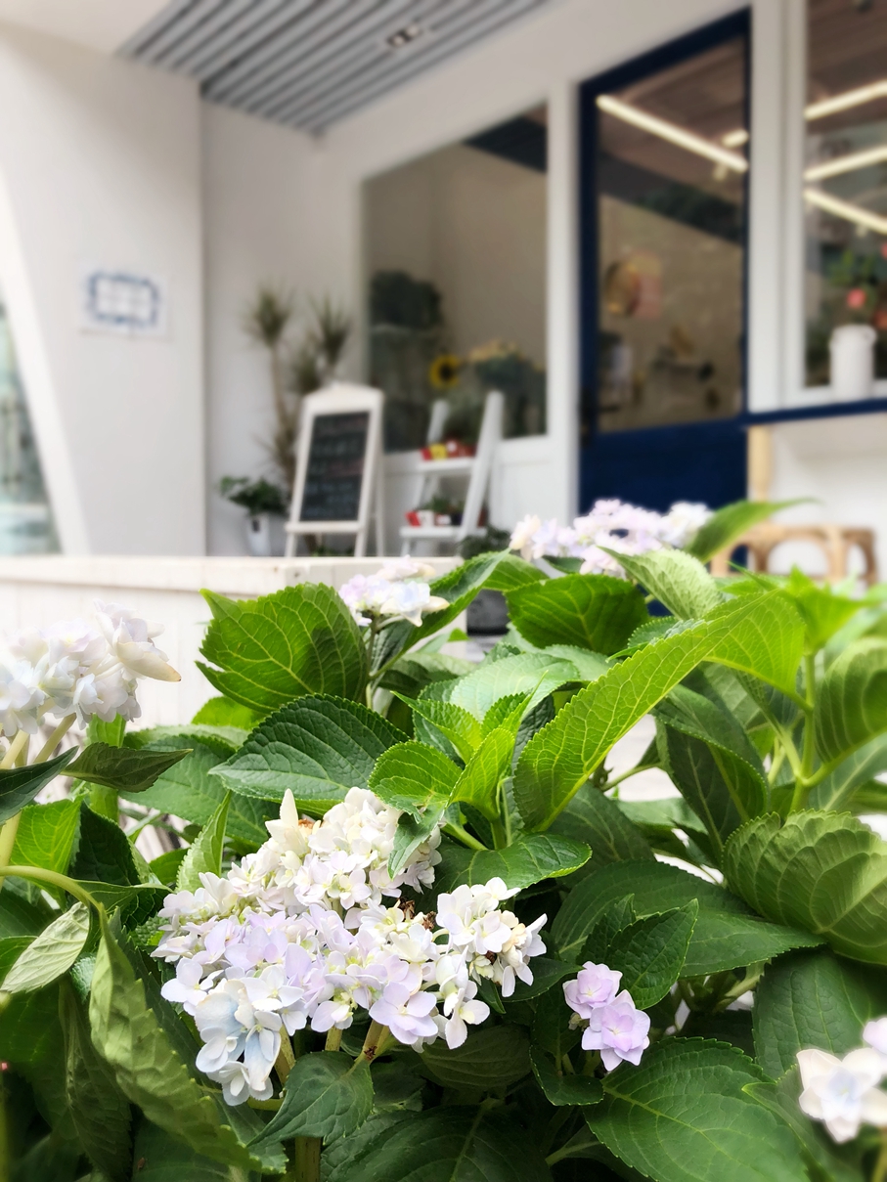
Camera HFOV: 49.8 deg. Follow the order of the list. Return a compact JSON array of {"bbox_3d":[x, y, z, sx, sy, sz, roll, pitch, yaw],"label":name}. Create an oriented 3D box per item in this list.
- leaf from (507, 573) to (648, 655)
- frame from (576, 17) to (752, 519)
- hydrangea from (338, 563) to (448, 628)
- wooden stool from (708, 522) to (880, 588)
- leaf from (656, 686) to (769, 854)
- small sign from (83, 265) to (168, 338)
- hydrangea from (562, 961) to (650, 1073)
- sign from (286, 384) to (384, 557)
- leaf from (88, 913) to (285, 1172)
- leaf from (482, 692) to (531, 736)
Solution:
[{"bbox_3d":[0.100,0.017,0.710,0.106,0.062,0.065,0,3,0],"label":"leaf"},{"bbox_3d":[0.864,-0.942,3.862,0.100,2.423,0.798,-3,5,-44],"label":"frame"},{"bbox_3d":[-0.037,0.004,0.720,0.084,0.050,0.070,0,3,0],"label":"hydrangea"},{"bbox_3d":[1.011,0.052,2.751,0.375,0.480,0.375,3,4,40],"label":"wooden stool"},{"bbox_3d":[0.180,0.119,0.640,0.070,0.115,0.030,-17,-12,-10],"label":"leaf"},{"bbox_3d":[-1.431,-1.303,4.300,0.380,0.280,0.020,-1,2,-37],"label":"small sign"},{"bbox_3d":[0.095,0.249,0.560,0.053,0.067,0.040,0,3,0],"label":"hydrangea"},{"bbox_3d":[-0.603,-0.618,5.577,0.520,1.130,0.450,1,3,25],"label":"sign"},{"bbox_3d":[-0.113,0.198,0.420,0.045,0.135,0.050,-32,0,12],"label":"leaf"},{"bbox_3d":[0.036,0.071,0.550,0.025,0.034,0.013,37,1,37],"label":"leaf"}]

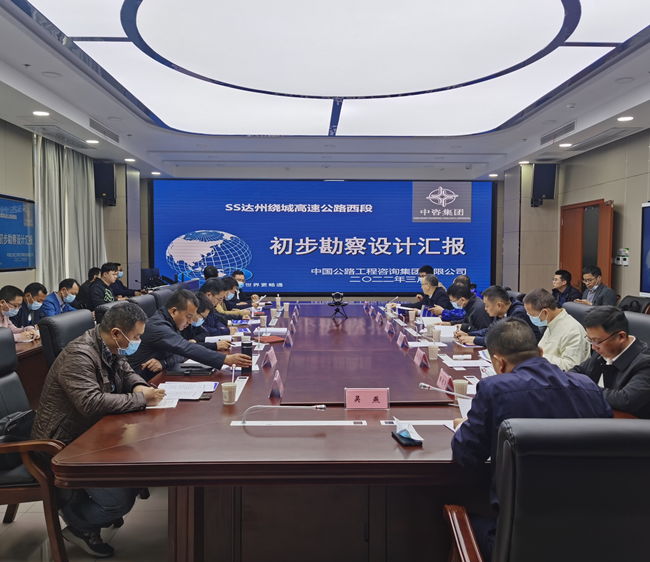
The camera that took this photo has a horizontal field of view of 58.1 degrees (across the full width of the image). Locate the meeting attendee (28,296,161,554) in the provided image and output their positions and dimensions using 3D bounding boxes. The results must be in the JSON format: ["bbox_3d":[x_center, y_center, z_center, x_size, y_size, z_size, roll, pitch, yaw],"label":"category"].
[{"bbox_3d":[-1.087,0.725,2.808,0.660,1.250,0.540,0,3,5],"label":"meeting attendee"}]

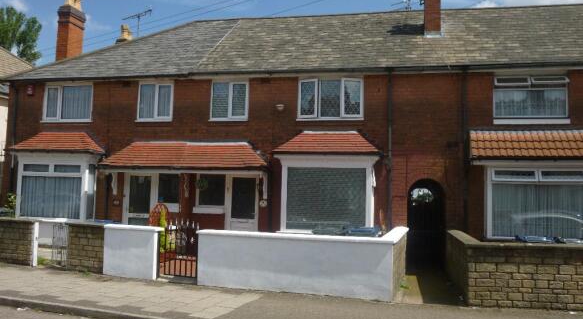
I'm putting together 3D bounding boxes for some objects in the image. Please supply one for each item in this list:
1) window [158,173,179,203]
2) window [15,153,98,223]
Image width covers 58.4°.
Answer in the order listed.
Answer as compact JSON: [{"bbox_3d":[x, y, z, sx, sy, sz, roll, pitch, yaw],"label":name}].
[{"bbox_3d":[-3.180,0.755,13.590,0.570,0.777,0.080,0,-5,12],"label":"window"},{"bbox_3d":[-6.269,0.787,13.918,2.039,1.704,0.400,0,-5,12],"label":"window"}]

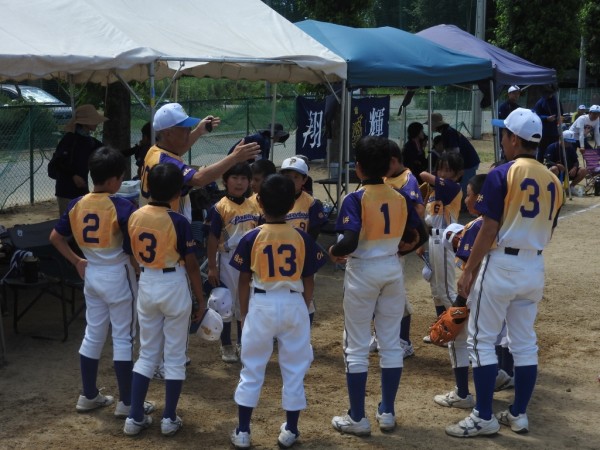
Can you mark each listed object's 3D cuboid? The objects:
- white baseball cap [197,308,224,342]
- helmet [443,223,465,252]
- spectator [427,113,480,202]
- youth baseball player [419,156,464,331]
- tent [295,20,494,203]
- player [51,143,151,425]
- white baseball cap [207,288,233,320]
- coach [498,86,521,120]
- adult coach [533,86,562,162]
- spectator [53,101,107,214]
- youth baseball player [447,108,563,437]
[{"bbox_3d":[-0.492,0.550,5.555,0.135,0.170,0.250,26,32,6],"label":"white baseball cap"},{"bbox_3d":[0.891,0.072,5.997,0.150,0.180,0.250,29,10,15],"label":"helmet"},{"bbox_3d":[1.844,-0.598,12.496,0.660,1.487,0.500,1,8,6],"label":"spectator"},{"bbox_3d":[1.014,0.168,7.449,0.340,1.368,0.380,-3,9,-22],"label":"youth baseball player"},{"bbox_3d":[0.897,-2.190,18.372,3.000,2.750,6.000,5,10,30],"label":"tent"},{"bbox_3d":[-1.093,0.313,5.757,0.500,1.494,0.340,6,10,33],"label":"player"},{"bbox_3d":[-0.537,0.498,6.766,0.180,0.270,0.140,-15,12,0],"label":"white baseball cap"},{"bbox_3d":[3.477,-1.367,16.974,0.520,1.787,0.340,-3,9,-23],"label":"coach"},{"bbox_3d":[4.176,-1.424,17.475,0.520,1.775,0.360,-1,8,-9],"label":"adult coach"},{"bbox_3d":[-2.059,-0.329,9.757,0.450,1.593,0.500,-1,8,-5],"label":"spectator"},{"bbox_3d":[1.071,0.250,5.447,0.470,1.710,0.370,-6,10,-36],"label":"youth baseball player"}]

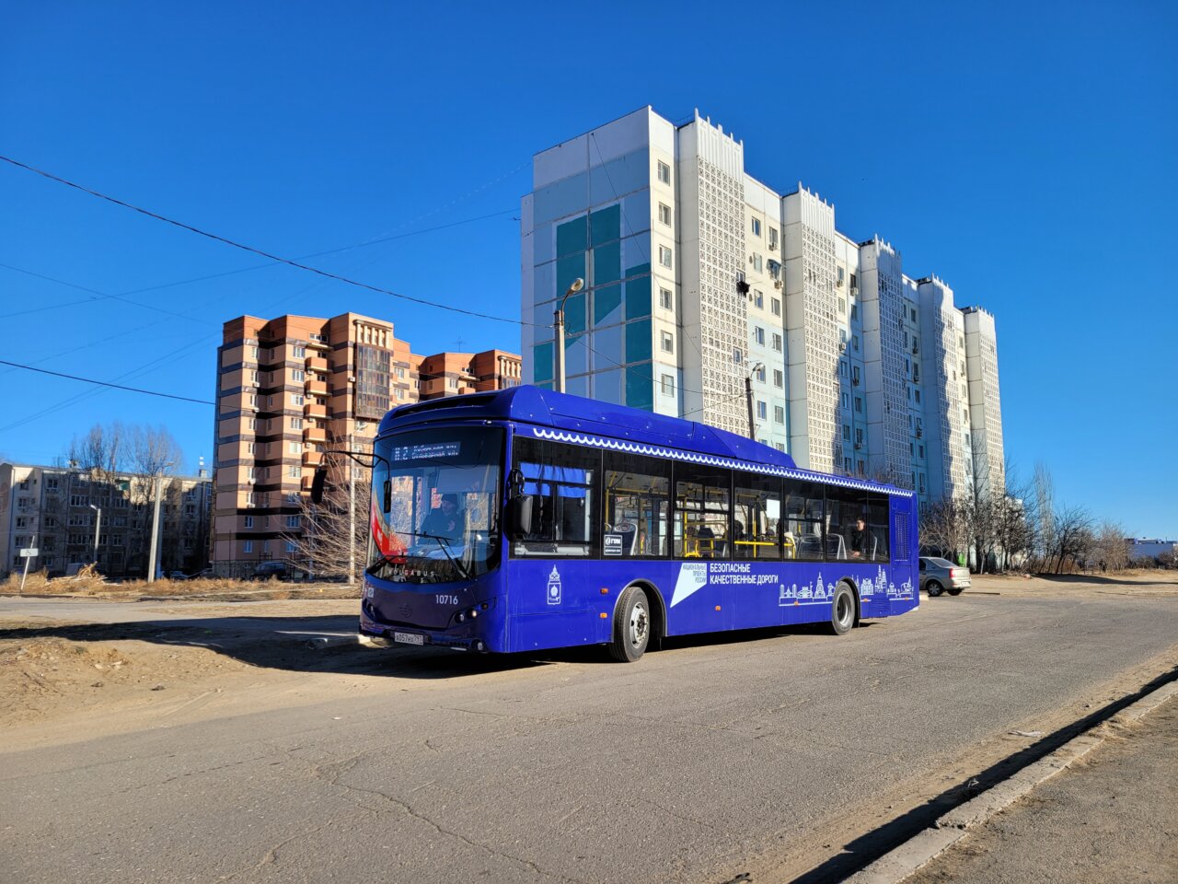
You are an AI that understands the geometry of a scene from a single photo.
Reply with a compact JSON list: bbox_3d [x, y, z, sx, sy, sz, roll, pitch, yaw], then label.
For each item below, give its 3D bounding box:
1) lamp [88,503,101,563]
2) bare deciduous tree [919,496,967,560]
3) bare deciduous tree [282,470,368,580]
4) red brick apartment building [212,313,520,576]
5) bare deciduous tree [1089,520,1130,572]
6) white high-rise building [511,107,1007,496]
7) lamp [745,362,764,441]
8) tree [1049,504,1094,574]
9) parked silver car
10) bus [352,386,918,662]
[{"bbox_3d":[-45.778,9.222,82.510,1.200,7.003,0.300,4,-10,-30],"label":"lamp"},{"bbox_3d":[29.178,7.873,73.472,3.949,6.481,3.949,0,-8,0],"label":"bare deciduous tree"},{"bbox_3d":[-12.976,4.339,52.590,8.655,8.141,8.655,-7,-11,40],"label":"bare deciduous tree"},{"bbox_3d":[-24.907,2.661,125.369,17.000,32.317,52.000,-7,-11,40],"label":"red brick apartment building"},{"bbox_3d":[47.043,9.504,80.355,3.828,4.848,3.828,0,-8,0],"label":"bare deciduous tree"},{"bbox_3d":[23.848,-2.818,87.021,13.550,31.400,73.500,-7,-11,40],"label":"white high-rise building"},{"bbox_3d":[6.247,1.349,33.144,0.950,8.913,0.350,-7,-11,41],"label":"lamp"},{"bbox_3d":[41.992,8.475,77.452,4.045,6.201,3.845,0,-8,0],"label":"tree"},{"bbox_3d":[12.913,5.317,35.214,1.740,1.530,4.250,6,-10,-36],"label":"parked silver car"},{"bbox_3d":[1.898,1.609,14.748,2.500,3.330,12.090,-8,-11,41],"label":"bus"}]

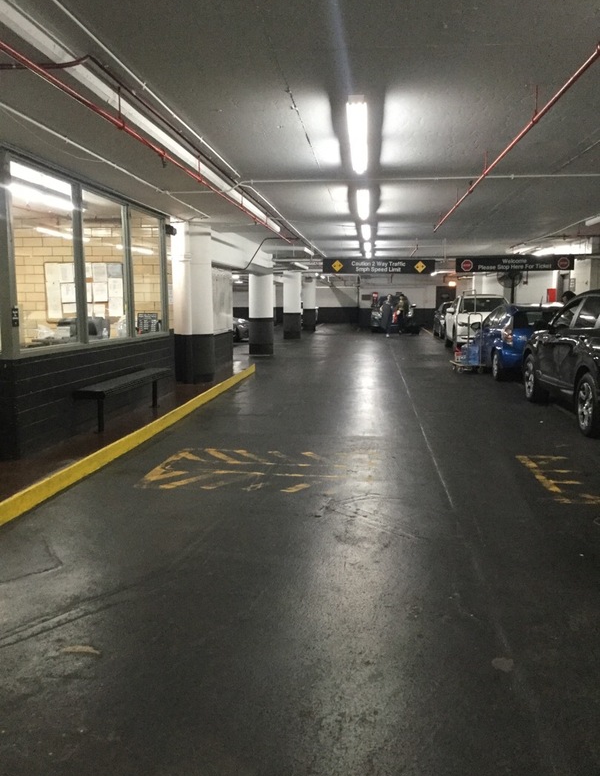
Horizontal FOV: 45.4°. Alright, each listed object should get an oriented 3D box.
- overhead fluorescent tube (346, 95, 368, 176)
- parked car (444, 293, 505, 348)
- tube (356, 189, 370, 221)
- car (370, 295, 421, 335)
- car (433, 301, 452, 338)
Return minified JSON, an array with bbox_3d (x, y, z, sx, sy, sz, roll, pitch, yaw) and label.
[{"bbox_3d":[0.472,-1.930,5.600,0.125,0.075,2.440,1,7,6],"label":"overhead fluorescent tube"},{"bbox_3d":[5.420,-1.937,21.100,1.860,1.650,4.550,1,7,6],"label":"parked car"},{"bbox_3d":[0.830,-2.370,9.200,0.125,0.075,2.440,1,7,6],"label":"tube"},{"bbox_3d":[4.380,-3.369,32.700,1.860,1.680,4.500,1,7,9],"label":"car"},{"bbox_3d":[6.340,-2.709,28.200,1.820,1.460,4.600,1,7,6],"label":"car"}]

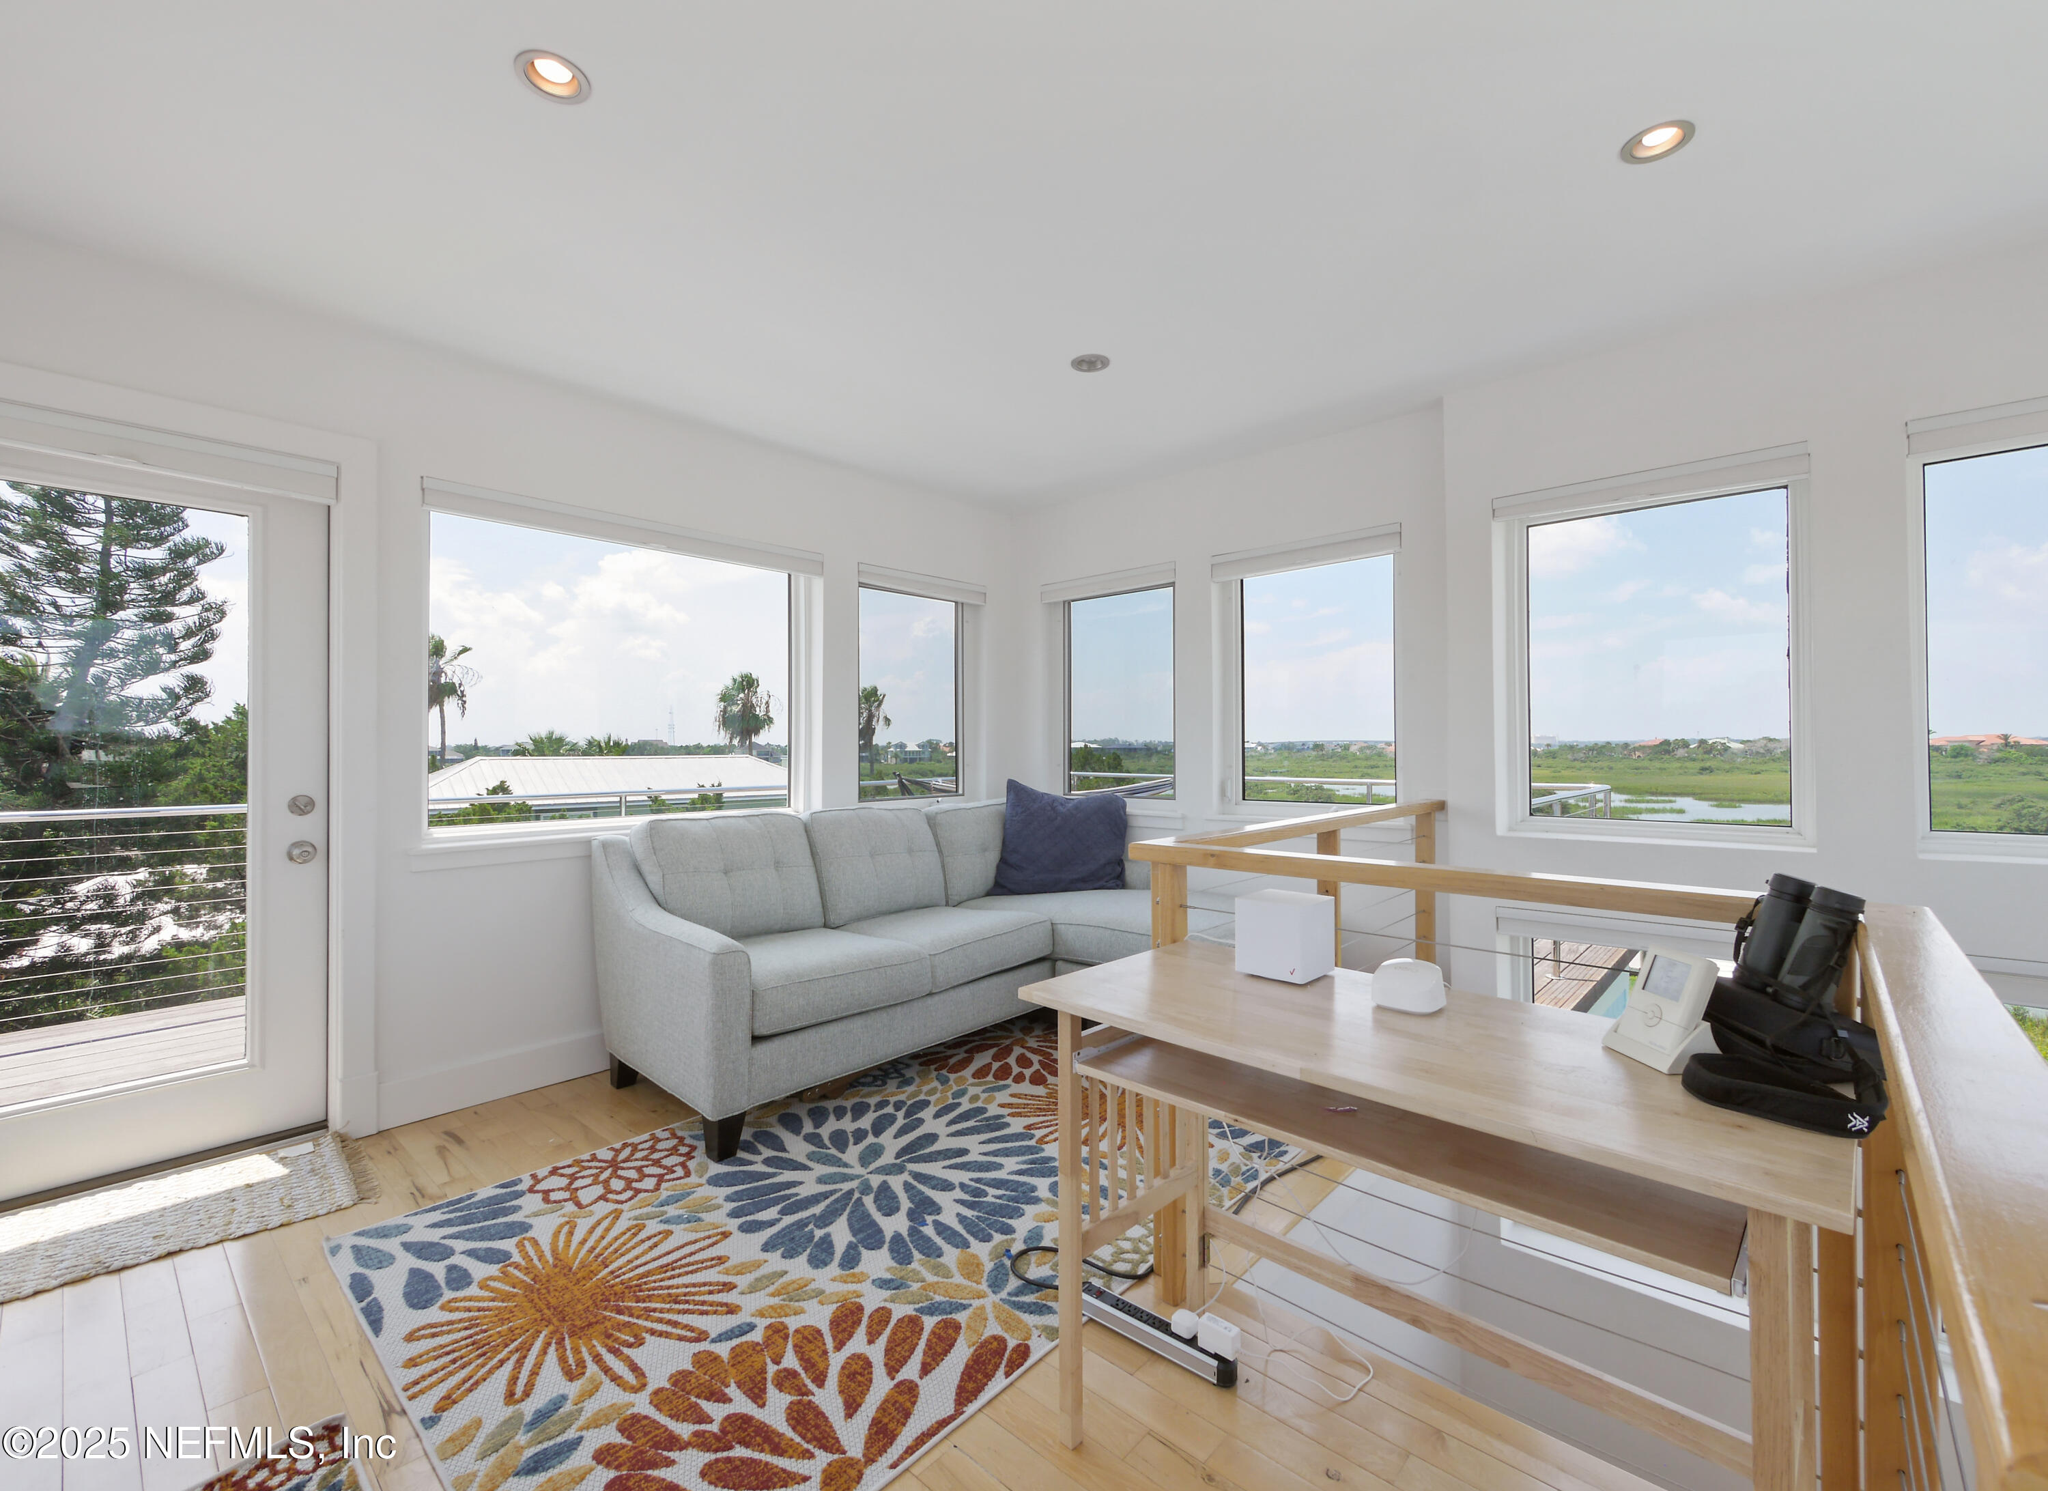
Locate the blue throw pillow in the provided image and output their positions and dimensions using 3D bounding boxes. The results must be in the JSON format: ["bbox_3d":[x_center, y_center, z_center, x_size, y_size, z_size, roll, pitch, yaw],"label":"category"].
[{"bbox_3d":[0.177,0.433,3.900,0.560,0.520,0.190,0,-14,-14],"label":"blue throw pillow"}]

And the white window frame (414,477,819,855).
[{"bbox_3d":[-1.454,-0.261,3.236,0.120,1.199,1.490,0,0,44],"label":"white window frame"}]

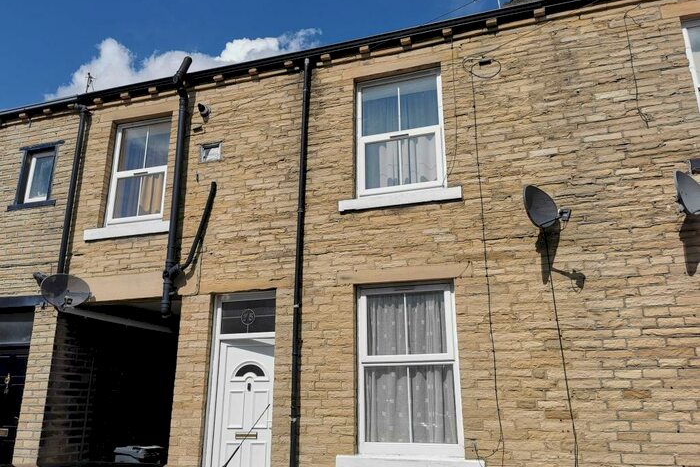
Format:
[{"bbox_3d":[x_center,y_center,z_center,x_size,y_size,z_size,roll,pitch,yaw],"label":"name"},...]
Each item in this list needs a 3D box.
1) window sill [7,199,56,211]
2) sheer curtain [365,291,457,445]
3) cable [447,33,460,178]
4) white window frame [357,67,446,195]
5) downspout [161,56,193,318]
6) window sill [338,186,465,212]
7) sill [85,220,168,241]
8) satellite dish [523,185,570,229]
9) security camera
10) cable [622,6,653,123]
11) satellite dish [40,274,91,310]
[{"bbox_3d":[-4.425,-0.369,7.675,0.862,0.089,0.168,-5,-17,18],"label":"window sill"},{"bbox_3d":[0.608,1.373,5.672,1.031,1.585,0.099,-5,-17,18],"label":"sheer curtain"},{"bbox_3d":[1.263,-1.594,6.817,0.170,1.930,0.030,-5,-18,17],"label":"cable"},{"bbox_3d":[0.576,-1.139,6.261,1.011,1.476,0.079,-5,-17,18],"label":"white window frame"},{"bbox_3d":[-2.171,-0.720,6.811,0.178,3.419,0.268,-5,-17,18],"label":"downspout"},{"bbox_3d":[0.543,-0.350,5.923,1.348,0.129,0.178,-5,-17,18],"label":"window sill"},{"bbox_3d":[-3.163,-0.015,7.910,1.519,0.152,0.190,-5,-18,17],"label":"sill"},{"bbox_3d":[2.120,-0.326,5.760,0.500,0.510,0.470,11,-20,-31],"label":"satellite dish"},{"bbox_3d":[-2.130,-1.788,7.956,0.120,0.130,0.180,-5,-18,17],"label":"security camera"},{"bbox_3d":[3.317,-1.922,6.215,0.200,1.610,0.030,-5,-18,17],"label":"cable"},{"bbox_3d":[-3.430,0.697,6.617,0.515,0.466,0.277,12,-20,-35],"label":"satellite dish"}]

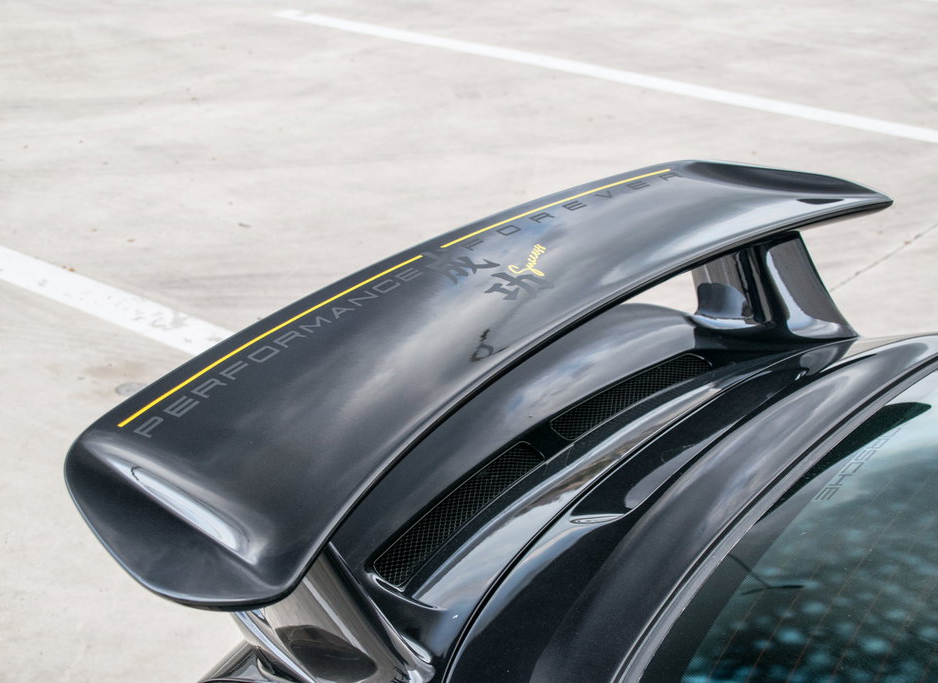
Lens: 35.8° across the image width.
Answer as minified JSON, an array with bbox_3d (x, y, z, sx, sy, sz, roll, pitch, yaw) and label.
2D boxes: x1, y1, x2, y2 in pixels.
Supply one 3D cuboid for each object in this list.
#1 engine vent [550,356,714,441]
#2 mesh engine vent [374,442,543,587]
[{"bbox_3d":[0.220,0.068,1.938,0.055,0.030,0.320,36,37,28],"label":"engine vent"},{"bbox_3d":[-0.006,0.189,1.654,0.055,0.030,0.320,29,34,20],"label":"mesh engine vent"}]

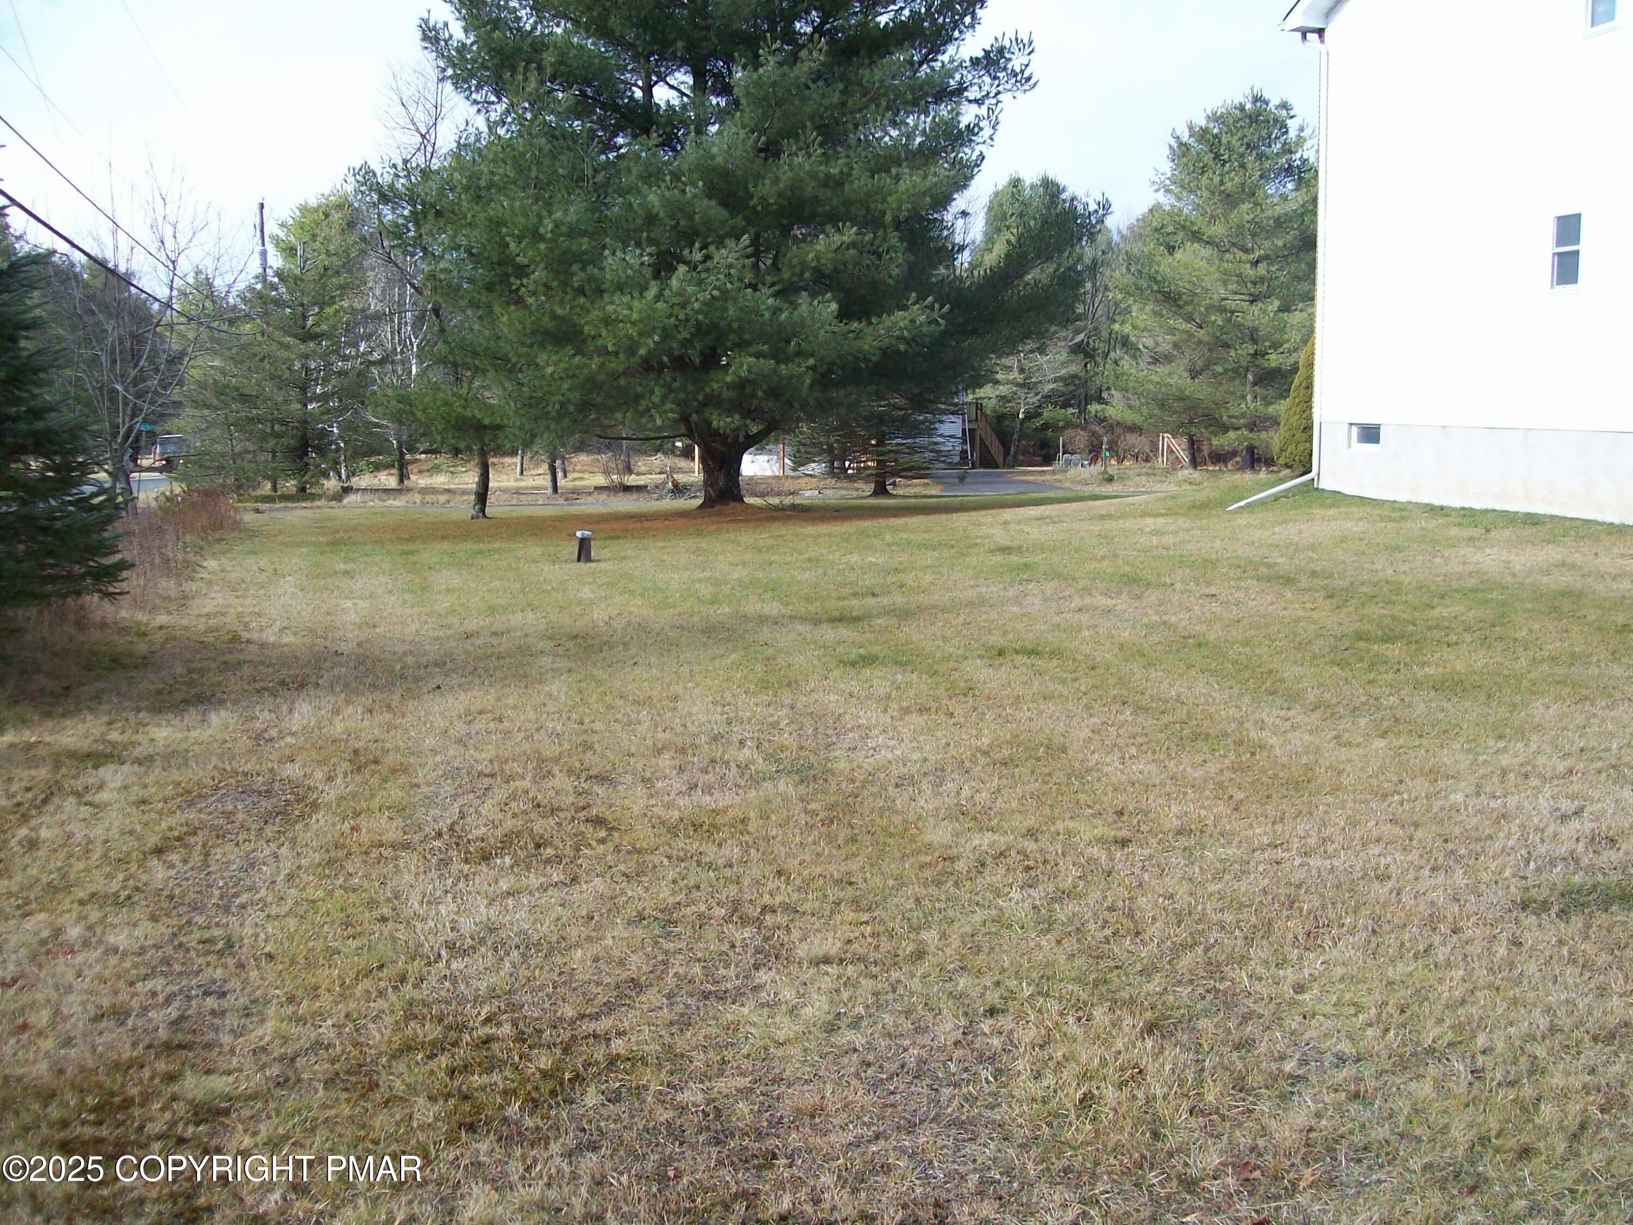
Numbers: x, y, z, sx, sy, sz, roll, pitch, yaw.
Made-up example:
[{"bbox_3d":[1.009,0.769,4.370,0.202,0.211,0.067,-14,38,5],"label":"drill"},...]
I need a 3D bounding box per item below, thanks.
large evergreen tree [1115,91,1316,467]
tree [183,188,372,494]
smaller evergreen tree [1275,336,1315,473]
[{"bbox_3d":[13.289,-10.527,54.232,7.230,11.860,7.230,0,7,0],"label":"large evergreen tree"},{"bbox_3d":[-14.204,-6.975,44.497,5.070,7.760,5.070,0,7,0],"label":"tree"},{"bbox_3d":[8.210,-3.450,27.643,1.420,2.430,1.420,0,7,0],"label":"smaller evergreen tree"}]

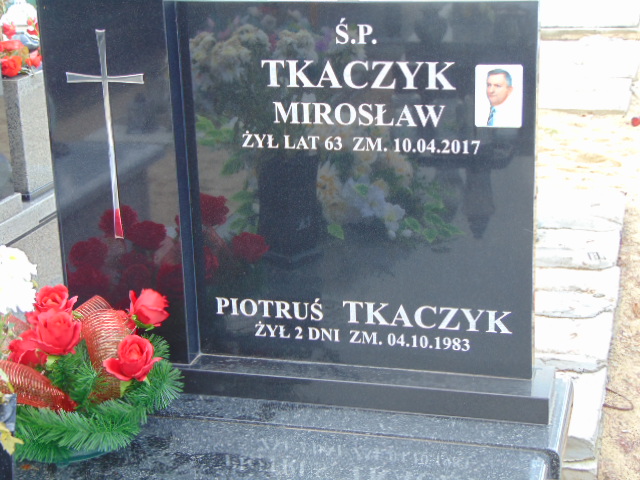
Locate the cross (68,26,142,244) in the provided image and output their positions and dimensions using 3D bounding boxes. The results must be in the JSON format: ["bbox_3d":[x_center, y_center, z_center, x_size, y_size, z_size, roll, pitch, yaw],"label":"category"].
[{"bbox_3d":[-0.422,-0.206,2.633,0.166,0.430,0.008,3,19,15],"label":"cross"}]

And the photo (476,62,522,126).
[{"bbox_3d":[0.336,-0.269,2.467,0.089,0.122,0.006,3,19,15],"label":"photo"}]

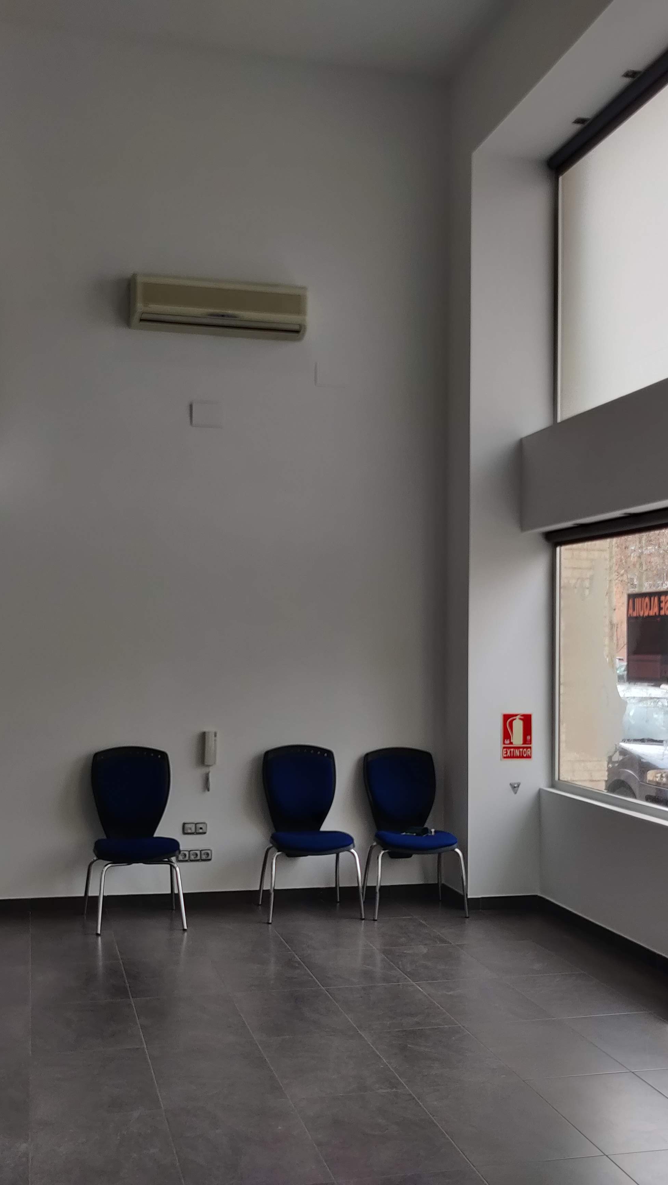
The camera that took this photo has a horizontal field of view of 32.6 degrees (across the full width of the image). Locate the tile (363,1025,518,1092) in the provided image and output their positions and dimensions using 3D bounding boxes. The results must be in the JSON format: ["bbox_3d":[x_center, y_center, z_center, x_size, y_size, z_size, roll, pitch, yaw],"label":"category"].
[{"bbox_3d":[0.417,1.857,4.564,0.442,0.012,0.626,2,-3,-15],"label":"tile"}]

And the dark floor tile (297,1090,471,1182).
[{"bbox_3d":[0.146,1.820,3.833,0.452,0.010,0.650,2,-3,-15],"label":"dark floor tile"}]

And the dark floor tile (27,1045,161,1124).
[{"bbox_3d":[-0.889,1.815,4.214,0.440,0.010,0.630,2,-3,-15],"label":"dark floor tile"}]

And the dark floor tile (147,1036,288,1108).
[{"bbox_3d":[-0.457,1.834,4.346,0.452,0.010,0.650,2,-3,-15],"label":"dark floor tile"}]

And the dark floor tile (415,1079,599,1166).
[{"bbox_3d":[0.582,1.831,3.947,0.442,0.012,0.626,2,-3,-15],"label":"dark floor tile"}]

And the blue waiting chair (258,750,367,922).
[{"bbox_3d":[-0.159,1.460,6.996,0.570,0.980,0.560,2,-3,-15],"label":"blue waiting chair"}]

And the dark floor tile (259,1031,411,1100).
[{"bbox_3d":[-0.019,1.841,4.443,0.440,0.010,0.630,2,-3,-15],"label":"dark floor tile"}]

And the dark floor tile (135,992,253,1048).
[{"bbox_3d":[-0.618,1.853,4.946,0.440,0.010,0.630,2,-3,-15],"label":"dark floor tile"}]

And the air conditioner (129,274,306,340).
[{"bbox_3d":[-0.718,-1.786,7.173,1.080,0.305,0.210,2,-3,-15],"label":"air conditioner"}]

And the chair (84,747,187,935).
[{"bbox_3d":[-1.165,1.431,6.658,0.530,0.976,0.600,2,-3,-15],"label":"chair"}]

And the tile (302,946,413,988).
[{"bbox_3d":[0.087,1.919,5.830,0.452,0.010,0.650,2,-3,-15],"label":"tile"}]

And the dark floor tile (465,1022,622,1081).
[{"bbox_3d":[0.851,1.868,4.672,0.440,0.010,0.630,2,-3,-15],"label":"dark floor tile"}]

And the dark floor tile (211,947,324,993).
[{"bbox_3d":[-0.346,1.892,5.678,0.440,0.010,0.630,2,-3,-15],"label":"dark floor tile"}]

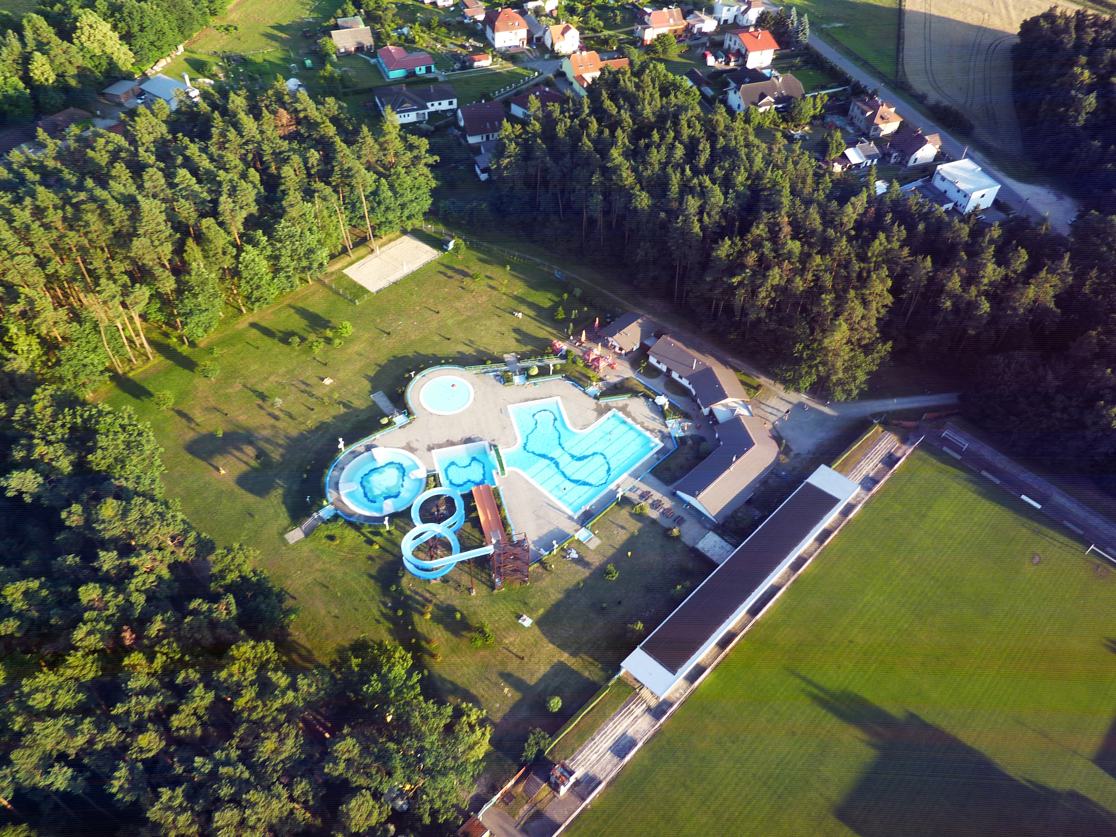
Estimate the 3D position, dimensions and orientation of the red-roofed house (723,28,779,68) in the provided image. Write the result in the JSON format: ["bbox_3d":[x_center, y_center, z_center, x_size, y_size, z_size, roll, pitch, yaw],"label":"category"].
[{"bbox_3d":[69.672,-134.573,290.346,11.800,8.600,17.000,-14,50,-16],"label":"red-roofed house"}]

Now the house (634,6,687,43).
[{"bbox_3d":[38.605,-146.997,300.107,19.100,8.000,12.200,-14,50,-15],"label":"house"}]

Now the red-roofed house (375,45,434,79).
[{"bbox_3d":[-51.745,-122.272,274.368,15.500,4.600,15.500,-16,51,-17],"label":"red-roofed house"}]

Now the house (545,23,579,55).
[{"bbox_3d":[2.104,-137.330,289.749,10.200,7.000,10.000,-16,51,-17],"label":"house"}]

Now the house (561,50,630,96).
[{"bbox_3d":[14.341,-119.221,273.458,20.500,7.900,17.500,-13,50,-15],"label":"house"}]

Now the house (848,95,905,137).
[{"bbox_3d":[103.233,-98.267,260.207,11.000,7.500,14.900,-9,49,-11],"label":"house"}]

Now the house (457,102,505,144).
[{"bbox_3d":[-23.377,-92.209,246.466,13.000,8.100,14.800,-14,50,-16],"label":"house"}]

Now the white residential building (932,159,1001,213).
[{"bbox_3d":[117.609,-67.048,232.958,10.800,7.200,14.400,-16,51,-17],"label":"white residential building"}]

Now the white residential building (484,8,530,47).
[{"bbox_3d":[-18.470,-140.415,288.910,12.500,10.500,12.300,-14,50,-16],"label":"white residential building"}]

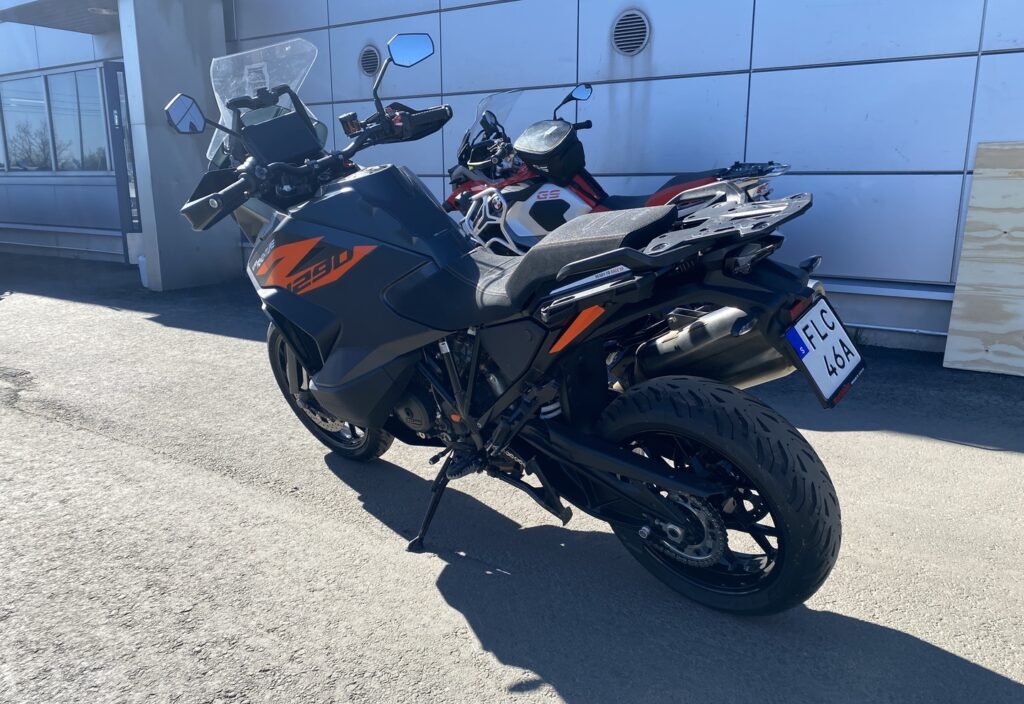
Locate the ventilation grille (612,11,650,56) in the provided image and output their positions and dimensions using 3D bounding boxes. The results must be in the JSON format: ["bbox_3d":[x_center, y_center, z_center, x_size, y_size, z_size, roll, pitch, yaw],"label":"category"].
[{"bbox_3d":[0.777,-2.100,5.051,0.280,0.280,0.030,8,15,31],"label":"ventilation grille"}]

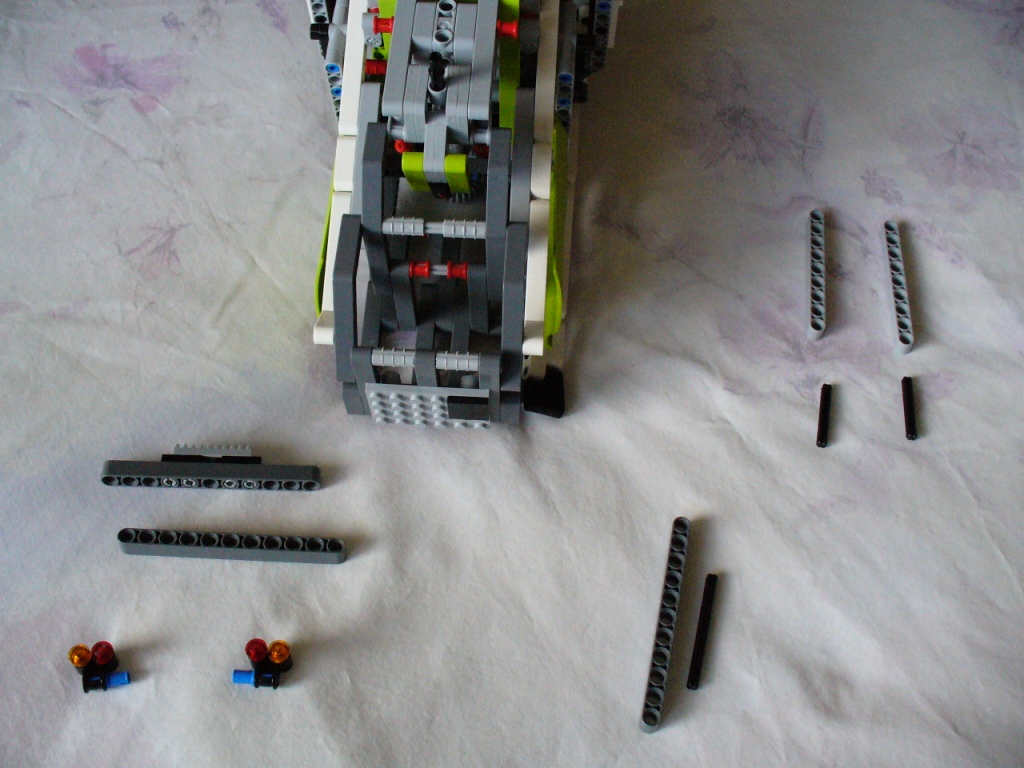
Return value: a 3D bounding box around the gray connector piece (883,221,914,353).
[{"bbox_3d":[0.183,-0.047,0.522,0.007,0.008,0.071,5,59,-3],"label":"gray connector piece"}]

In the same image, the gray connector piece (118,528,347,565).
[{"bbox_3d":[-0.109,0.063,0.426,0.087,0.008,0.007,3,59,-3],"label":"gray connector piece"}]

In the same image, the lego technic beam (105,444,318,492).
[{"bbox_3d":[-0.121,0.033,0.444,0.087,0.008,0.016,2,59,-4],"label":"lego technic beam"}]

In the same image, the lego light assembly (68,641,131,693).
[{"bbox_3d":[-0.145,0.100,0.386,0.020,0.012,0.016,-5,59,-7],"label":"lego light assembly"}]

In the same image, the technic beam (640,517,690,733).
[{"bbox_3d":[0.060,0.092,0.426,0.007,0.008,0.087,14,59,3],"label":"technic beam"}]

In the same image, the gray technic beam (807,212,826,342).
[{"bbox_3d":[0.145,-0.052,0.521,0.007,0.008,0.071,9,58,0],"label":"gray technic beam"}]

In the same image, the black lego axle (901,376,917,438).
[{"bbox_3d":[0.181,0.011,0.498,0.005,0.005,0.032,9,56,0],"label":"black lego axle"}]

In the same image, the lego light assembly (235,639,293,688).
[{"bbox_3d":[-0.092,0.104,0.401,0.020,0.012,0.016,5,59,-3],"label":"lego light assembly"}]

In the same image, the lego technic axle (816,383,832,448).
[{"bbox_3d":[0.138,0.014,0.483,0.005,0.005,0.032,13,59,2],"label":"lego technic axle"}]

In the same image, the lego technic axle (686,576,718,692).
[{"bbox_3d":[0.074,0.096,0.427,0.005,0.005,0.048,14,59,3],"label":"lego technic axle"}]

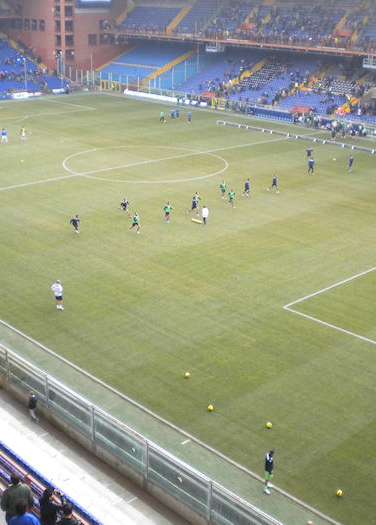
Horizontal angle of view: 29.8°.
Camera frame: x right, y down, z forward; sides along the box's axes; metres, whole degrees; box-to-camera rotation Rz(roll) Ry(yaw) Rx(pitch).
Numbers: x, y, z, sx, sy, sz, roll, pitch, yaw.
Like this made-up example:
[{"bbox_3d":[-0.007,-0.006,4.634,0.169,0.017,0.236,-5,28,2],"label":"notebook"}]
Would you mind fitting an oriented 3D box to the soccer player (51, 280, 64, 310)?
[{"bbox_3d":[-8.236,2.026,44.687,0.550,1.830,0.620,11,23,26],"label":"soccer player"}]

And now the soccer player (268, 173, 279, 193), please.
[{"bbox_3d":[8.787,-8.067,71.813,0.950,1.780,0.550,13,24,29],"label":"soccer player"}]

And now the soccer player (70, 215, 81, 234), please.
[{"bbox_3d":[-9.268,-3.217,58.610,0.700,1.650,0.700,19,27,38],"label":"soccer player"}]

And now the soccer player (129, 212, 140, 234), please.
[{"bbox_3d":[-4.387,-3.296,58.881,1.000,1.740,0.650,16,26,35],"label":"soccer player"}]

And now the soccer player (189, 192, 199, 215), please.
[{"bbox_3d":[0.531,-5.207,64.098,0.950,1.720,0.600,16,25,34],"label":"soccer player"}]

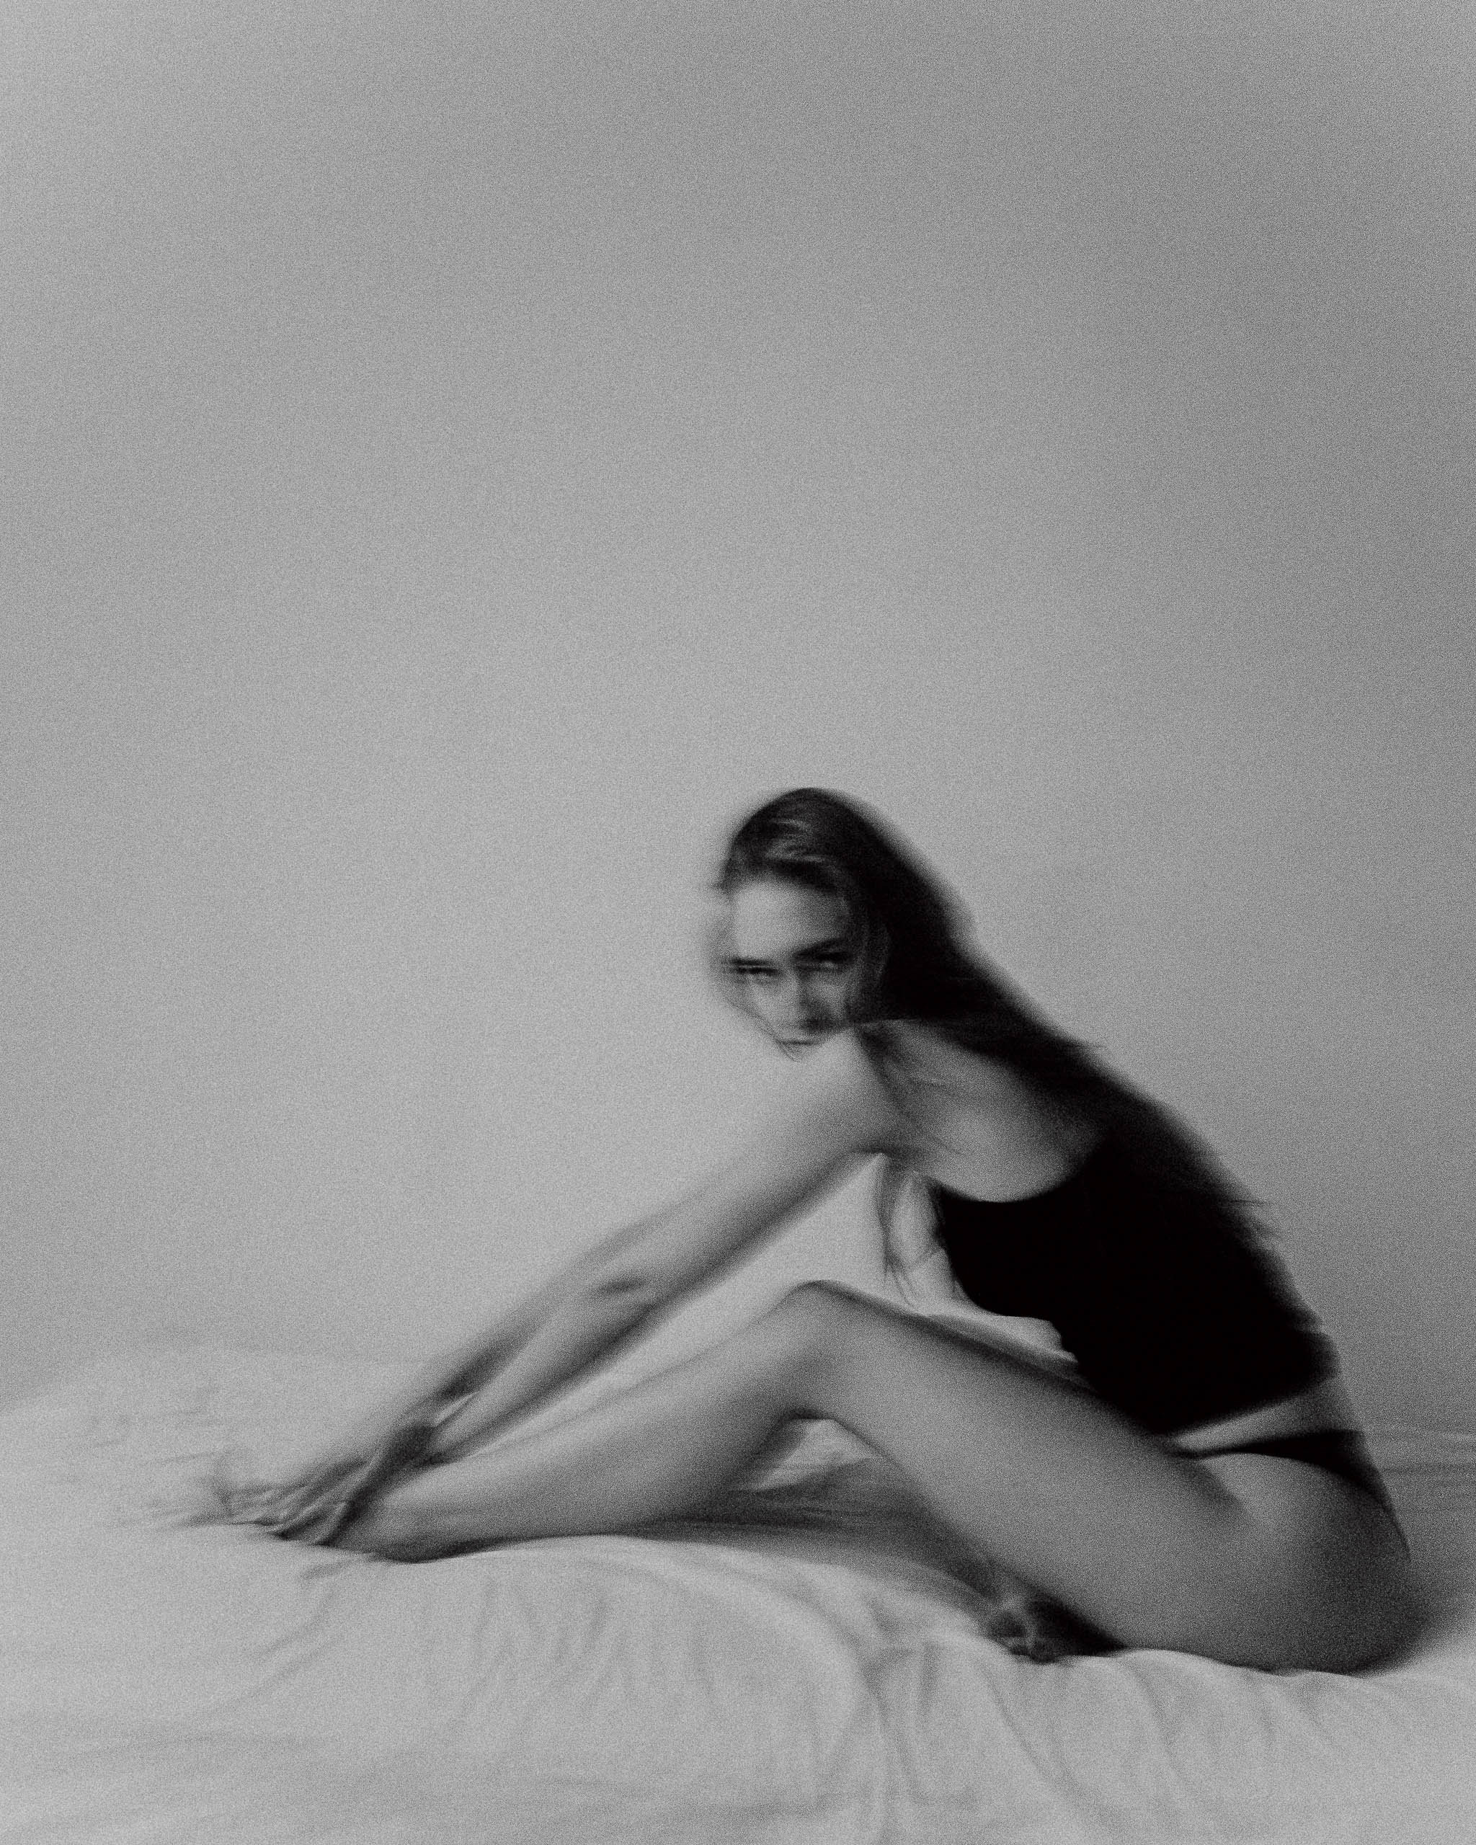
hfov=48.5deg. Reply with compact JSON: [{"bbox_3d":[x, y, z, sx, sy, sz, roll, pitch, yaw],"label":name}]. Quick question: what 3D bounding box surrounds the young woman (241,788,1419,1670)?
[{"bbox_3d":[0.060,0.242,1.610,1.070,0.720,0.500,0,2,12],"label":"young woman"}]

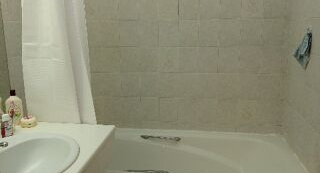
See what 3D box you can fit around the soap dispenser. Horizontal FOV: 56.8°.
[{"bbox_3d":[-0.774,0.110,1.565,0.081,0.189,0.050,-7,13,-27],"label":"soap dispenser"}]

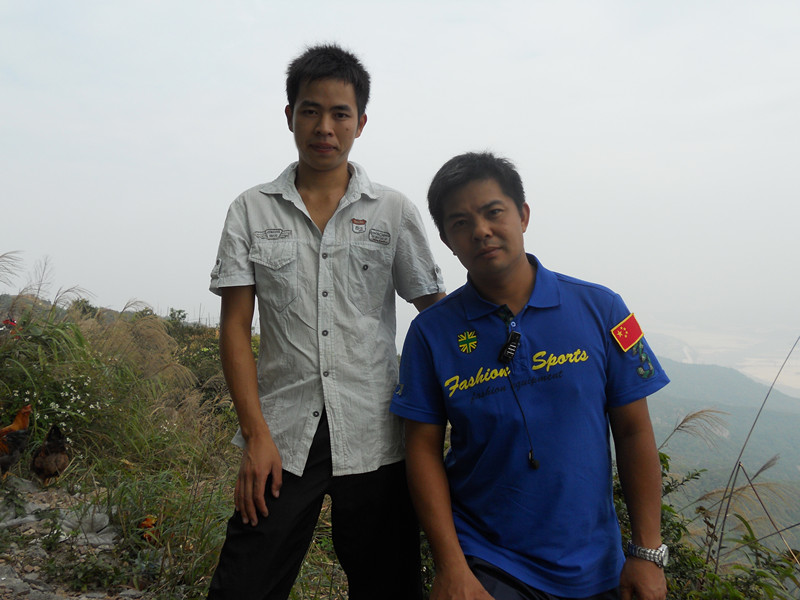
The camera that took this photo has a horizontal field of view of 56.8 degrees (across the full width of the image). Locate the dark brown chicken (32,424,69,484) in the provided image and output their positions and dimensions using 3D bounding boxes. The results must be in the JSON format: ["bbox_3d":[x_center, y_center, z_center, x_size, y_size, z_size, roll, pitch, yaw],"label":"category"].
[{"bbox_3d":[-1.985,0.865,4.200,0.210,0.350,0.380,-1,3,-29],"label":"dark brown chicken"}]

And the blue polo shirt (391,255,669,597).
[{"bbox_3d":[0.250,0.242,1.430,0.530,0.650,0.290,-6,7,16],"label":"blue polo shirt"}]

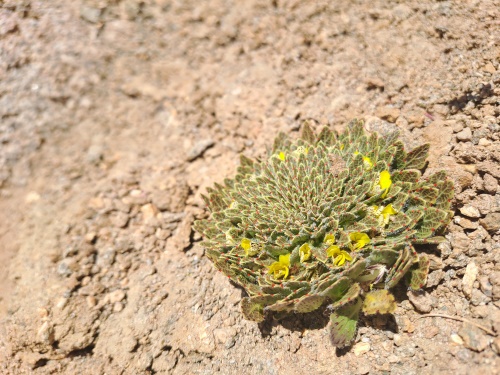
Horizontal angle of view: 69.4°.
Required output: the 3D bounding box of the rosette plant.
[{"bbox_3d":[0.023,0.009,0.130,0.086,0.034,0.090,-15,44,0],"label":"rosette plant"}]

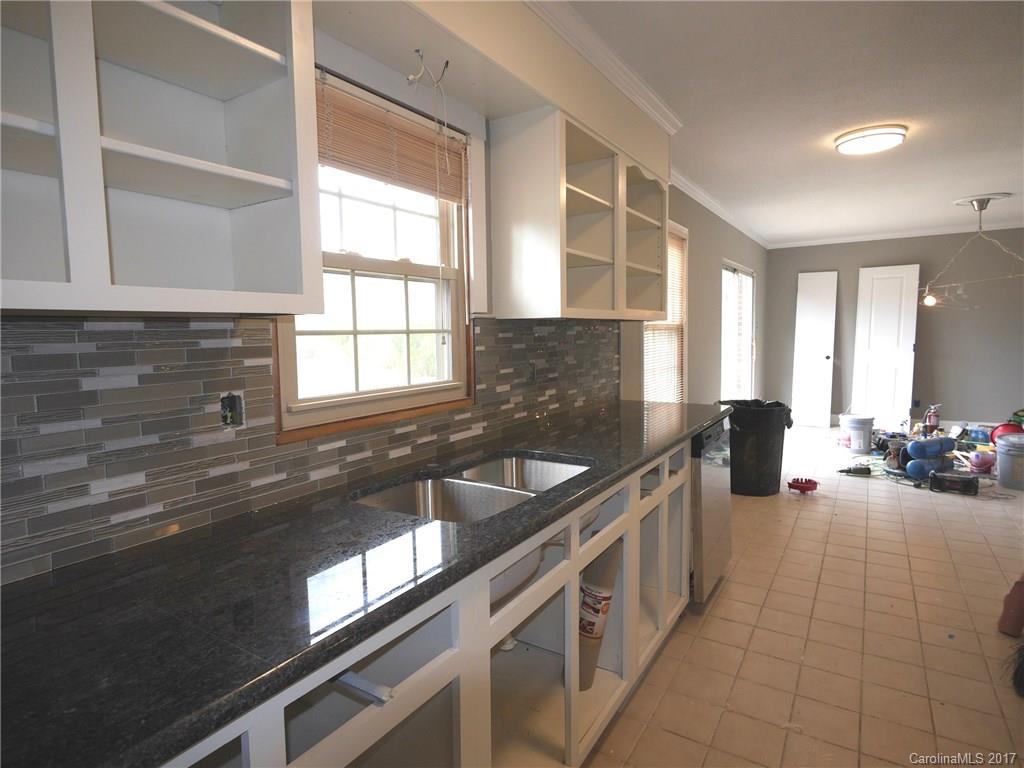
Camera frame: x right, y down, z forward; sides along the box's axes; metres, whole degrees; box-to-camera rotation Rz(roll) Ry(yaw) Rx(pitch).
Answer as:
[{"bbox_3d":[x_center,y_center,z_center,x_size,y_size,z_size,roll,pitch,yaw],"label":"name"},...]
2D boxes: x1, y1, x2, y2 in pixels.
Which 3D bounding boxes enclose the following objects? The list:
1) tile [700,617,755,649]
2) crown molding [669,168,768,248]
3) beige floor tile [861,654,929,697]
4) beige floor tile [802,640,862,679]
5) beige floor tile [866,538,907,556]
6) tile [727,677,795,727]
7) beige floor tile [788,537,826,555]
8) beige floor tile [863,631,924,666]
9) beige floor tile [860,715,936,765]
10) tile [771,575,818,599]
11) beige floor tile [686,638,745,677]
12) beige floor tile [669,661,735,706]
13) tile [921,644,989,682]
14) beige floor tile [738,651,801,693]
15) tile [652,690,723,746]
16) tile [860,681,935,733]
[{"bbox_3d":[0.953,1.108,2.370,0.202,0.010,0.202,2,6,34],"label":"tile"},{"bbox_3d":[2.170,-1.631,5.249,0.070,0.075,4.780,3,7,34],"label":"crown molding"},{"bbox_3d":[1.470,1.122,2.049,0.202,0.010,0.202,2,6,34],"label":"beige floor tile"},{"bbox_3d":[1.314,1.133,2.184,0.200,0.010,0.200,1,6,34],"label":"beige floor tile"},{"bbox_3d":[2.291,1.005,3.256,0.200,0.010,0.200,1,6,34],"label":"beige floor tile"},{"bbox_3d":[0.904,1.159,1.933,0.200,0.010,0.200,3,7,34],"label":"tile"},{"bbox_3d":[1.827,1.010,3.301,0.202,0.010,0.202,2,6,34],"label":"beige floor tile"},{"bbox_3d":[1.589,1.105,2.222,0.202,0.010,0.202,2,6,34],"label":"beige floor tile"},{"bbox_3d":[1.254,1.175,1.729,0.200,0.010,0.200,1,6,34],"label":"beige floor tile"},{"bbox_3d":[1.476,1.061,2.776,0.200,0.010,0.200,3,7,34],"label":"tile"},{"bbox_3d":[0.839,1.127,2.195,0.200,0.010,0.200,3,7,32],"label":"beige floor tile"},{"bbox_3d":[0.725,1.145,2.031,0.200,0.010,0.200,3,7,32],"label":"beige floor tile"},{"bbox_3d":[1.767,1.119,2.133,0.200,0.010,0.200,3,7,32],"label":"tile"},{"bbox_3d":[1.016,1.134,2.098,0.200,0.010,0.200,3,7,32],"label":"beige floor tile"},{"bbox_3d":[0.627,1.181,1.905,0.200,0.010,0.200,1,6,34],"label":"tile"},{"bbox_3d":[1.366,1.149,1.897,0.200,0.010,0.200,3,7,32],"label":"tile"}]

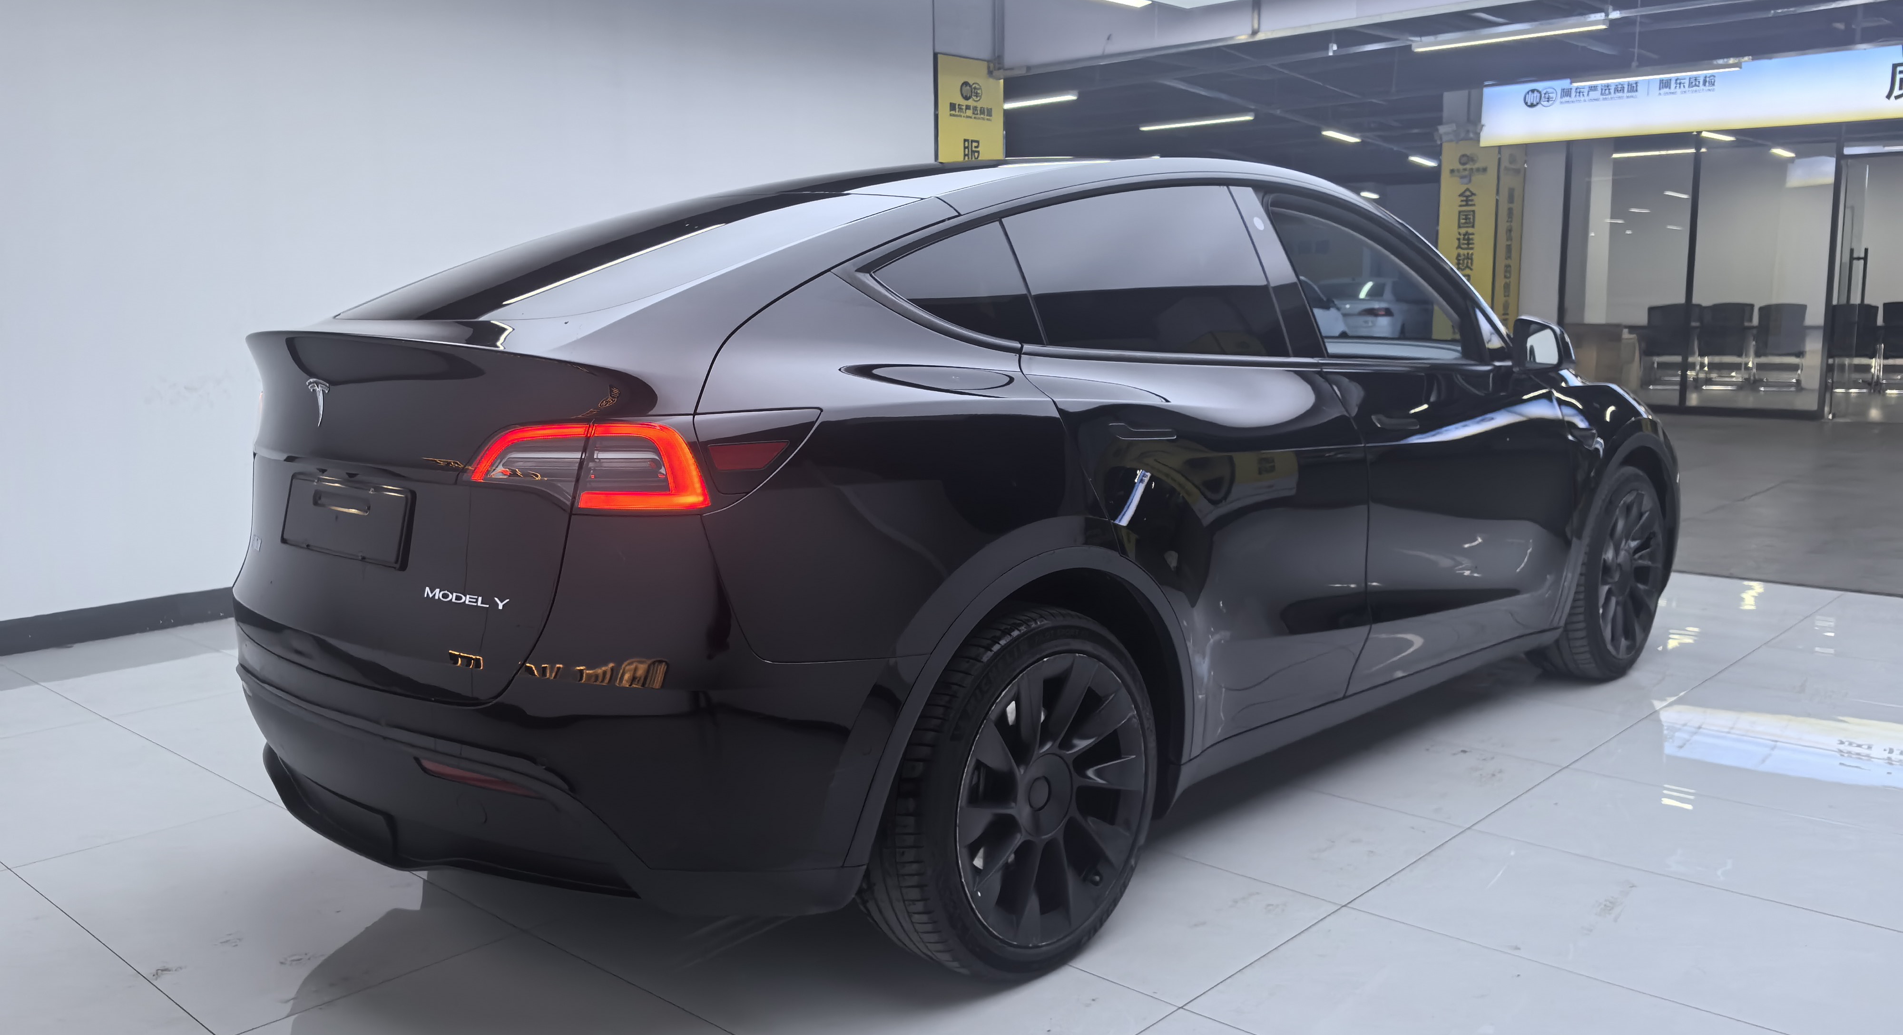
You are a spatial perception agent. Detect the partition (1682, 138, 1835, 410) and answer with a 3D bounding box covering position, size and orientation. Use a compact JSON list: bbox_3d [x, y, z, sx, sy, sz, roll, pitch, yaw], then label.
[{"bbox_3d":[8.257,-2.522,15.219,1.370,3.000,0.080,7,11,42],"label":"partition"}]

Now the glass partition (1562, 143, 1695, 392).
[{"bbox_3d":[7.300,-2.641,16.089,1.370,3.000,0.080,7,11,42],"label":"glass partition"}]

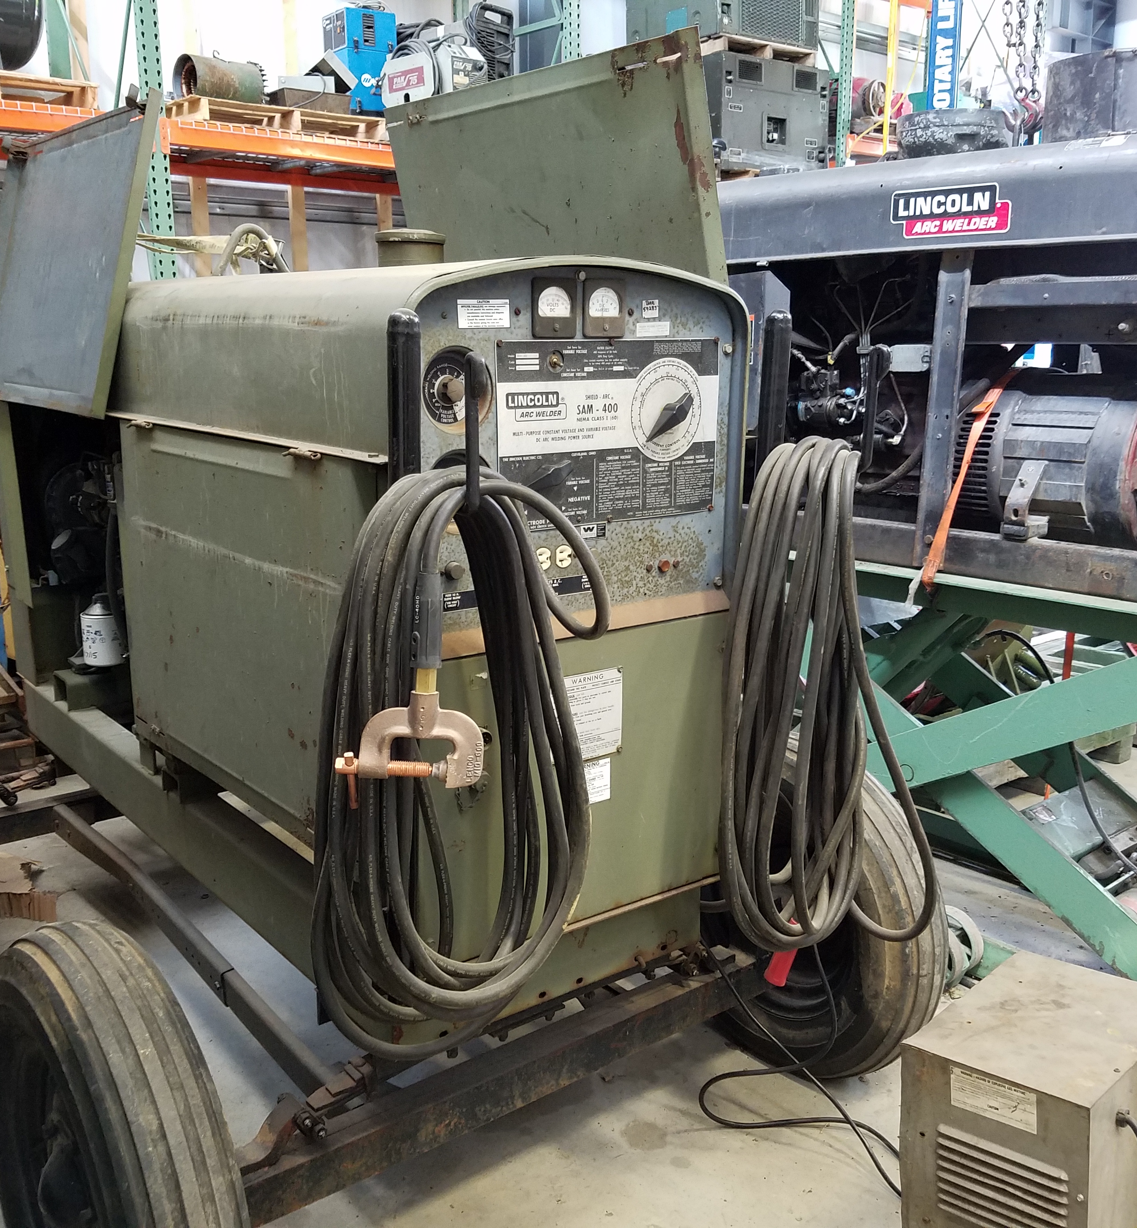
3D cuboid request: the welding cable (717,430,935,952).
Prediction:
[{"bbox_3d":[0.444,0.143,2.134,0.290,0.865,0.210,-9,16,-37],"label":"welding cable"}]

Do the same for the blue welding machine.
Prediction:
[{"bbox_3d":[-1.113,-2.895,6.590,0.290,0.550,0.280,-8,16,-34],"label":"blue welding machine"}]

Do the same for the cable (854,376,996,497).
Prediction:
[{"bbox_3d":[0.916,-0.456,3.162,0.100,0.350,0.370,-11,17,-41],"label":"cable"}]

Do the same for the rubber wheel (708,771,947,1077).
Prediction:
[{"bbox_3d":[0.497,0.658,2.700,0.205,0.690,0.690,-8,16,-34],"label":"rubber wheel"}]

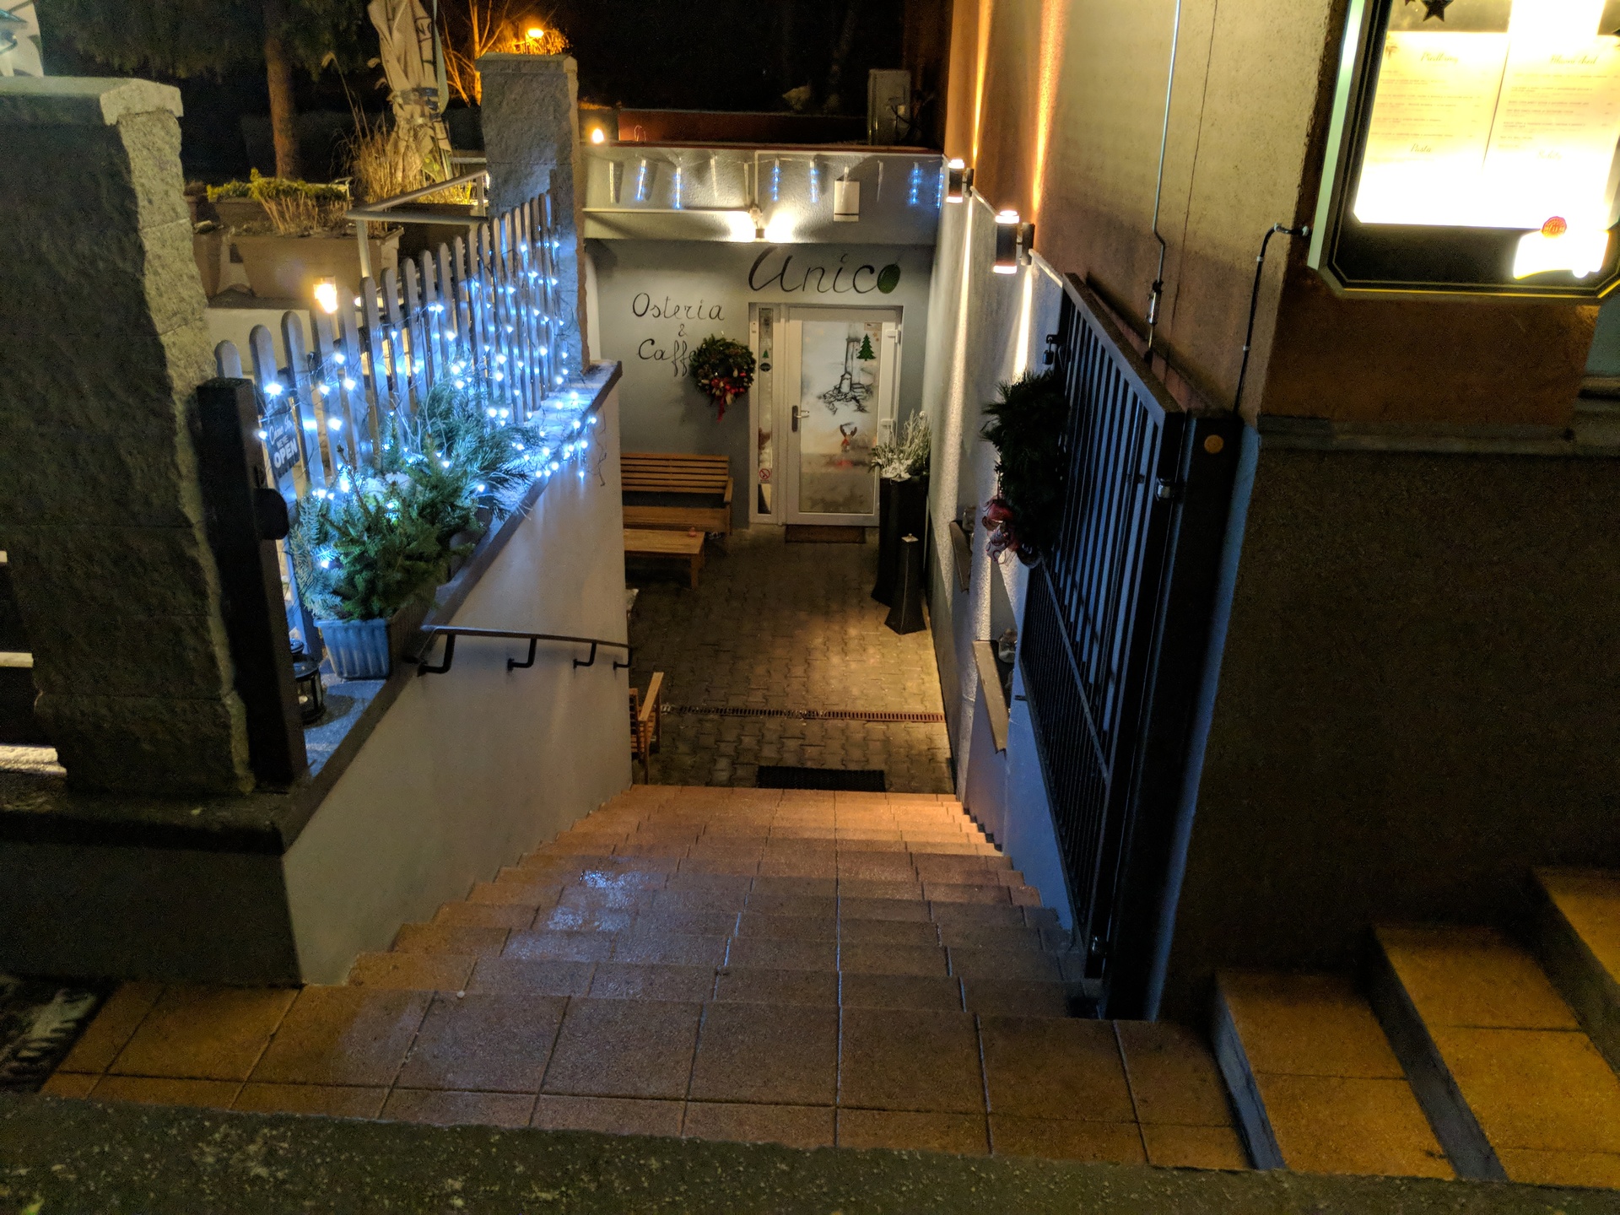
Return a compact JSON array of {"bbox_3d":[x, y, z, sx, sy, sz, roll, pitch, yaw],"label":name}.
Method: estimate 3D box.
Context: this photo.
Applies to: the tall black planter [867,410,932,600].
[{"bbox_3d":[0.755,-0.806,10.382,0.390,1.600,0.390,-11,26,-26],"label":"tall black planter"}]

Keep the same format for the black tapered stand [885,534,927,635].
[{"bbox_3d":[0.784,-0.188,10.019,0.245,0.750,0.245,-10,26,-26],"label":"black tapered stand"}]

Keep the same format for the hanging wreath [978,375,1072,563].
[{"bbox_3d":[0.654,-0.433,3.929,0.200,0.630,0.560,3,23,3],"label":"hanging wreath"}]

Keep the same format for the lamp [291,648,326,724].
[{"bbox_3d":[-1.242,0.166,3.080,0.110,0.200,0.110,2,23,1],"label":"lamp"}]

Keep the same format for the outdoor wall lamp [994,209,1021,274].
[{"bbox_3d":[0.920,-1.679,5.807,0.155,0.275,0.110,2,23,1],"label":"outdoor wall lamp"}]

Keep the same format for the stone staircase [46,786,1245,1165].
[{"bbox_3d":[-0.305,1.127,5.033,2.380,2.190,4.670,2,23,1],"label":"stone staircase"}]

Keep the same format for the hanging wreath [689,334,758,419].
[{"bbox_3d":[-0.787,-2.062,11.398,0.590,0.790,0.170,2,23,1],"label":"hanging wreath"}]

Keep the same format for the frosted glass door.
[{"bbox_3d":[0.258,-1.734,11.927,1.000,2.070,0.080,2,23,1],"label":"frosted glass door"}]

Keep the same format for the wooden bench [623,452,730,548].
[{"bbox_3d":[-1.303,-0.896,11.382,1.220,0.860,0.660,2,23,1],"label":"wooden bench"}]

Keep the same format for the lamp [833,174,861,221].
[{"bbox_3d":[0.302,-3.299,10.289,0.215,0.345,0.120,3,23,2],"label":"lamp"}]

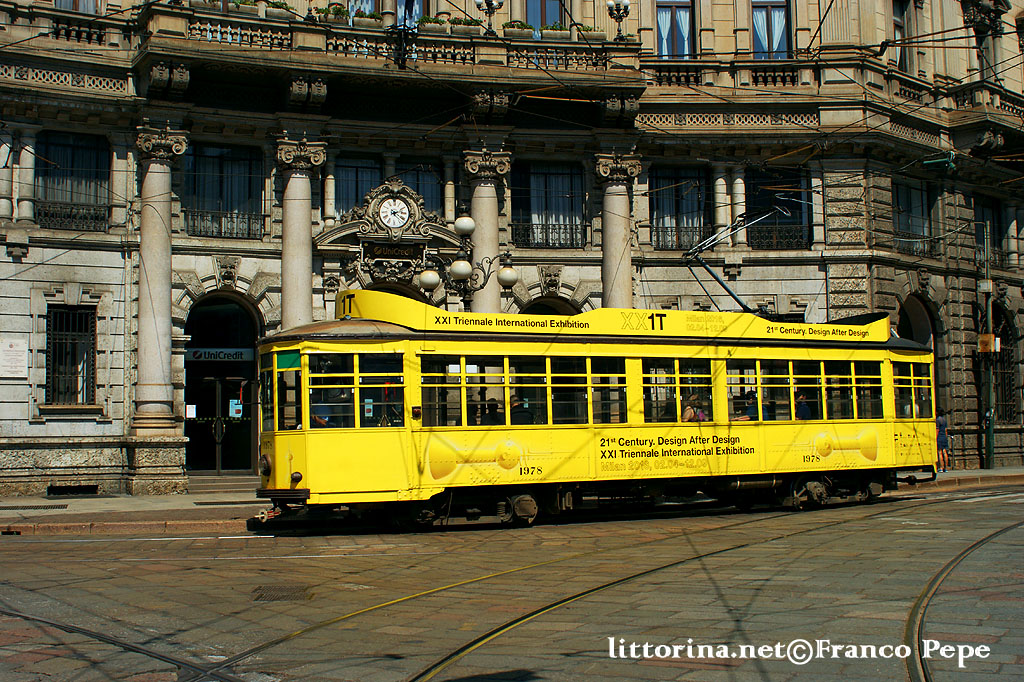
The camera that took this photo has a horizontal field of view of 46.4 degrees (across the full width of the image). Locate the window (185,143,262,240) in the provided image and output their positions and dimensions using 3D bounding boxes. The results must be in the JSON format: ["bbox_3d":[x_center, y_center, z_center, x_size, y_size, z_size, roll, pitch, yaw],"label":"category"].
[{"bbox_3d":[-6.641,-3.442,27.551,1.844,2.194,0.300,1,-5,-24],"label":"window"}]

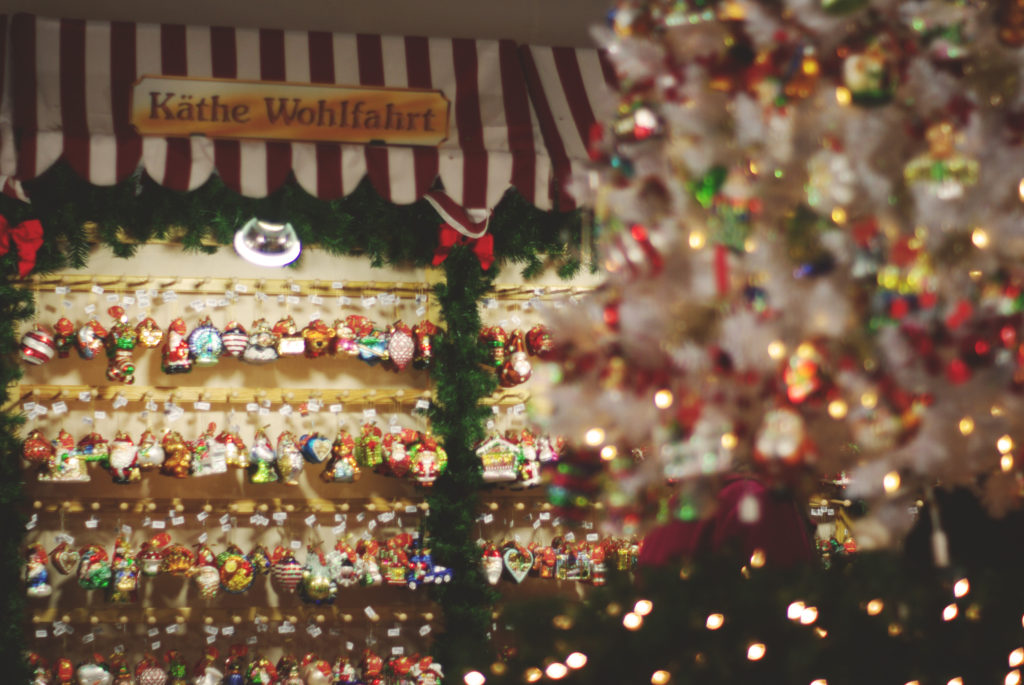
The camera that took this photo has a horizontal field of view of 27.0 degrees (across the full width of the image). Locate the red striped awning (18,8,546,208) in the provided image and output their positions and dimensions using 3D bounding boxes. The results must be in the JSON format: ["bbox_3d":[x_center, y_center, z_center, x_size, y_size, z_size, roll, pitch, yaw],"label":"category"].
[{"bbox_3d":[-0.464,-0.467,4.280,1.055,0.404,0.260,1,-5,-11],"label":"red striped awning"}]

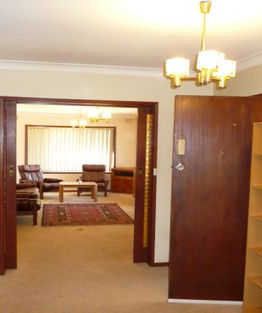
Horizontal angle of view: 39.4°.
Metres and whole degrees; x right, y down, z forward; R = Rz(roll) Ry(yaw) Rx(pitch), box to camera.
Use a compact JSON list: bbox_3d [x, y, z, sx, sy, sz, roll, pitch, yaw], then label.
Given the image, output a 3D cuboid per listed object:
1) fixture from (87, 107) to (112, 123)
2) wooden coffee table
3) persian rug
[{"bbox_3d":[-0.608,-0.912,7.048,0.460,0.520,0.460,0,3,-12],"label":"fixture"},{"bbox_3d":[-1.356,0.922,9.497,0.940,0.435,0.540,1,3,-8],"label":"wooden coffee table"},{"bbox_3d":[-0.976,1.214,7.863,1.750,0.015,2.170,0,3,-12],"label":"persian rug"}]

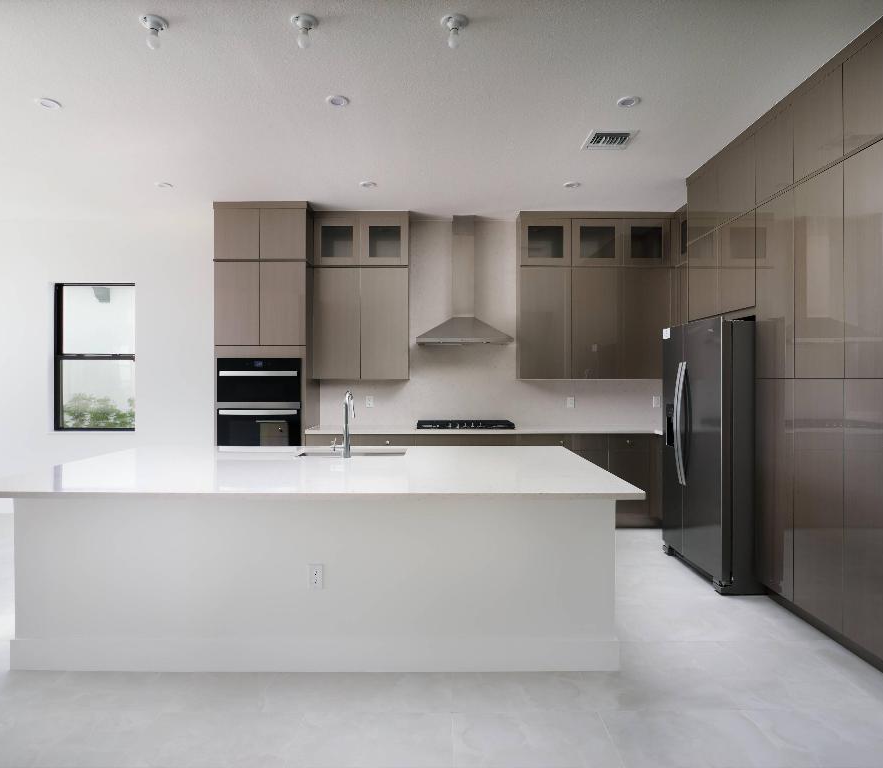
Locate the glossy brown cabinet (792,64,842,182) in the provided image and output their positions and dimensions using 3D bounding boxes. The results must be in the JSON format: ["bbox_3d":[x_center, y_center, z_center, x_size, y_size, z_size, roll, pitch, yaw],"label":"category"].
[{"bbox_3d":[2.340,-1.396,2.885,0.610,0.461,0.377,0,0,0],"label":"glossy brown cabinet"}]

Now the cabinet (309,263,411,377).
[{"bbox_3d":[-0.785,-0.588,5.315,0.940,1.076,0.330,0,0,0],"label":"cabinet"}]

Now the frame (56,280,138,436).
[{"bbox_3d":[-3.631,-0.285,5.620,0.890,1.565,0.100,0,0,0],"label":"frame"}]

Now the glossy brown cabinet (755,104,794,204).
[{"bbox_3d":[2.340,-1.399,3.264,0.610,0.461,0.380,0,0,0],"label":"glossy brown cabinet"}]

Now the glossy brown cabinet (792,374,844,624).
[{"bbox_3d":[2.340,0.622,2.885,0.610,1.292,0.377,0,0,0],"label":"glossy brown cabinet"}]

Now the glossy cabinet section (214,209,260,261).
[{"bbox_3d":[-1.866,-1.370,5.162,0.404,0.468,0.610,0,1,0],"label":"glossy cabinet section"}]

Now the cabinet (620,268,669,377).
[{"bbox_3d":[1.965,-0.578,5.252,0.460,1.073,0.330,0,1,0],"label":"cabinet"}]

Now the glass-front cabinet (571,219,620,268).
[{"bbox_3d":[1.498,-1.373,5.315,0.488,0.456,0.330,0,0,0],"label":"glass-front cabinet"}]

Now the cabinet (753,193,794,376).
[{"bbox_3d":[2.302,-0.573,3.202,0.580,1.080,0.378,0,1,0],"label":"cabinet"}]

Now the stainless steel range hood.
[{"bbox_3d":[0.223,-1.031,5.240,0.914,1.307,0.500,0,0,0],"label":"stainless steel range hood"}]

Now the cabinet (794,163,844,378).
[{"bbox_3d":[2.301,-0.569,2.826,0.580,1.080,0.374,0,1,0],"label":"cabinet"}]

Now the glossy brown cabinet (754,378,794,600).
[{"bbox_3d":[2.340,0.618,3.264,0.610,1.292,0.380,0,0,0],"label":"glossy brown cabinet"}]

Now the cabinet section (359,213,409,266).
[{"bbox_3d":[-0.548,-1.394,5.318,0.464,0.497,0.330,0,1,0],"label":"cabinet section"}]

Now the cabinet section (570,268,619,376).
[{"bbox_3d":[1.513,-0.587,5.336,0.495,1.082,0.330,0,1,0],"label":"cabinet section"}]

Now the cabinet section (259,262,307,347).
[{"bbox_3d":[-1.448,-0.734,5.171,0.431,0.758,0.610,0,1,0],"label":"cabinet section"}]

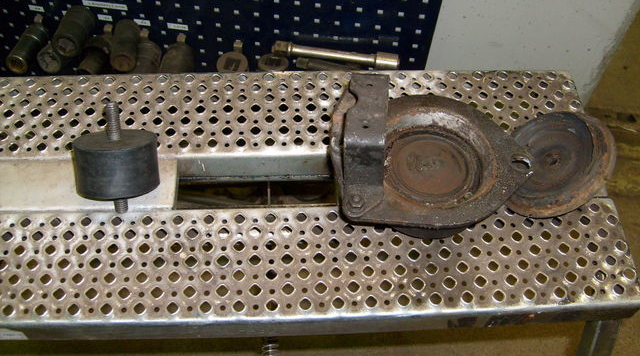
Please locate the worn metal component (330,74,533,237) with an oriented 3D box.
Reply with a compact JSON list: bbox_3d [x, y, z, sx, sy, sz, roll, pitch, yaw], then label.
[{"bbox_3d":[0.100,-0.023,0.574,0.181,0.058,0.146,-1,57,-3],"label":"worn metal component"}]

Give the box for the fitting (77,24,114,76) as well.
[{"bbox_3d":[-0.439,-0.248,1.284,0.054,0.054,0.085,12,63,5],"label":"fitting"}]

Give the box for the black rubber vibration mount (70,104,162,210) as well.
[{"bbox_3d":[-0.174,-0.016,0.554,0.070,0.098,0.070,-1,19,-4],"label":"black rubber vibration mount"}]

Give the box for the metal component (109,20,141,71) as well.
[{"bbox_3d":[-0.376,-0.257,1.252,0.047,0.047,0.092,-3,63,-5],"label":"metal component"}]

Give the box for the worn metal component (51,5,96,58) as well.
[{"bbox_3d":[-0.476,-0.284,1.255,0.052,0.052,0.099,5,47,4],"label":"worn metal component"}]

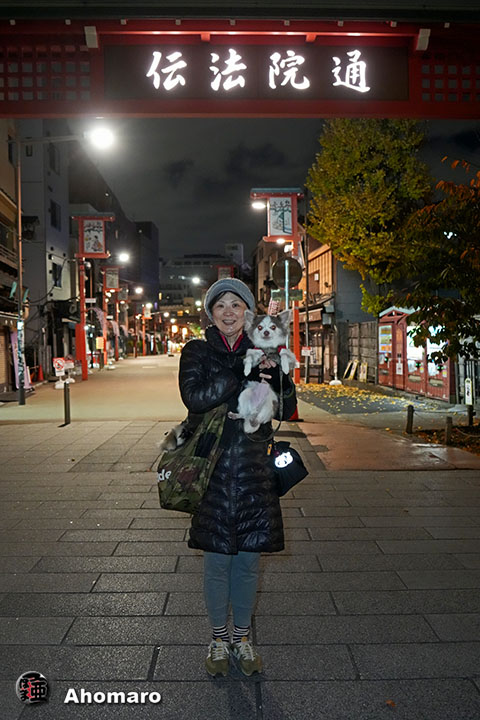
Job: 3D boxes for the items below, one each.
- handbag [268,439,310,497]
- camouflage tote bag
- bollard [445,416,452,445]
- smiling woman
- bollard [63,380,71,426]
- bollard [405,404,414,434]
[{"bbox_3d":[0.205,0.469,2.592,0.180,0.235,0.120,-1,1,-24],"label":"handbag"},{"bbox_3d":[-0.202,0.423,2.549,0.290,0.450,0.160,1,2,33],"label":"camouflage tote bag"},{"bbox_3d":[2.963,1.012,8.515,0.090,0.404,0.090,0,1,0],"label":"bollard"},{"bbox_3d":[-0.015,0.482,2.611,0.500,1.681,0.400,0,1,0],"label":"smiling woman"},{"bbox_3d":[-3.097,0.773,10.786,0.100,0.774,0.100,0,1,0],"label":"bollard"},{"bbox_3d":[2.664,0.938,9.430,0.095,0.458,0.095,0,1,0],"label":"bollard"}]

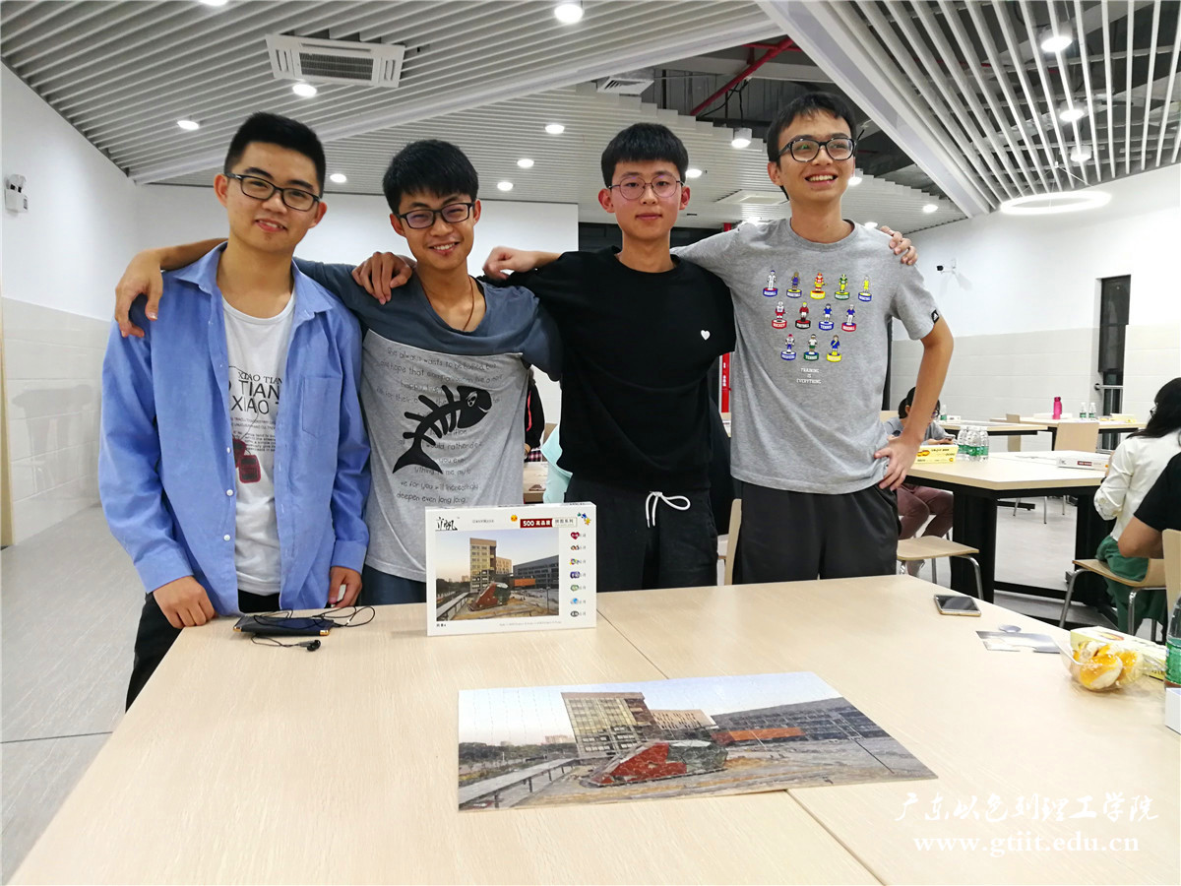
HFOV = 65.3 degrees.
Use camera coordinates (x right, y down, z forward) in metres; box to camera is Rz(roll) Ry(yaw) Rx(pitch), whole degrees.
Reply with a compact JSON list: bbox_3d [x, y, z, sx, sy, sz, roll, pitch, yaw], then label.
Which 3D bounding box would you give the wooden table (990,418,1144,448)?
[{"bbox_3d":[4.556,0.156,9.022,0.780,0.738,1.260,-1,4,-14],"label":"wooden table"}]

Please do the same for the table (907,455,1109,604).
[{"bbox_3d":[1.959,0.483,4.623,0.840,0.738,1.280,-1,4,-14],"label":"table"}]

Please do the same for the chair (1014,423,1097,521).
[{"bbox_3d":[3.836,0.230,7.567,0.460,0.805,0.500,-1,4,-8],"label":"chair"}]

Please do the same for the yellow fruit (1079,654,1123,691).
[{"bbox_3d":[0.734,0.325,1.324,0.064,0.056,0.062,-1,4,-14],"label":"yellow fruit"}]

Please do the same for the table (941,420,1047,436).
[{"bbox_3d":[3.523,0.185,8.684,0.770,0.738,1.260,-1,4,-14],"label":"table"}]

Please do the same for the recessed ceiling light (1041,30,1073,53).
[{"bbox_3d":[3.312,-2.850,6.546,0.195,0.100,0.195,-1,4,-14],"label":"recessed ceiling light"}]

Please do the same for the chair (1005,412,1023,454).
[{"bbox_3d":[4.261,0.134,8.884,0.500,0.805,0.460,0,4,-3],"label":"chair"}]

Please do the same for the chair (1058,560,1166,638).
[{"bbox_3d":[2.092,0.532,3.458,0.460,0.805,0.500,-1,4,-4],"label":"chair"}]

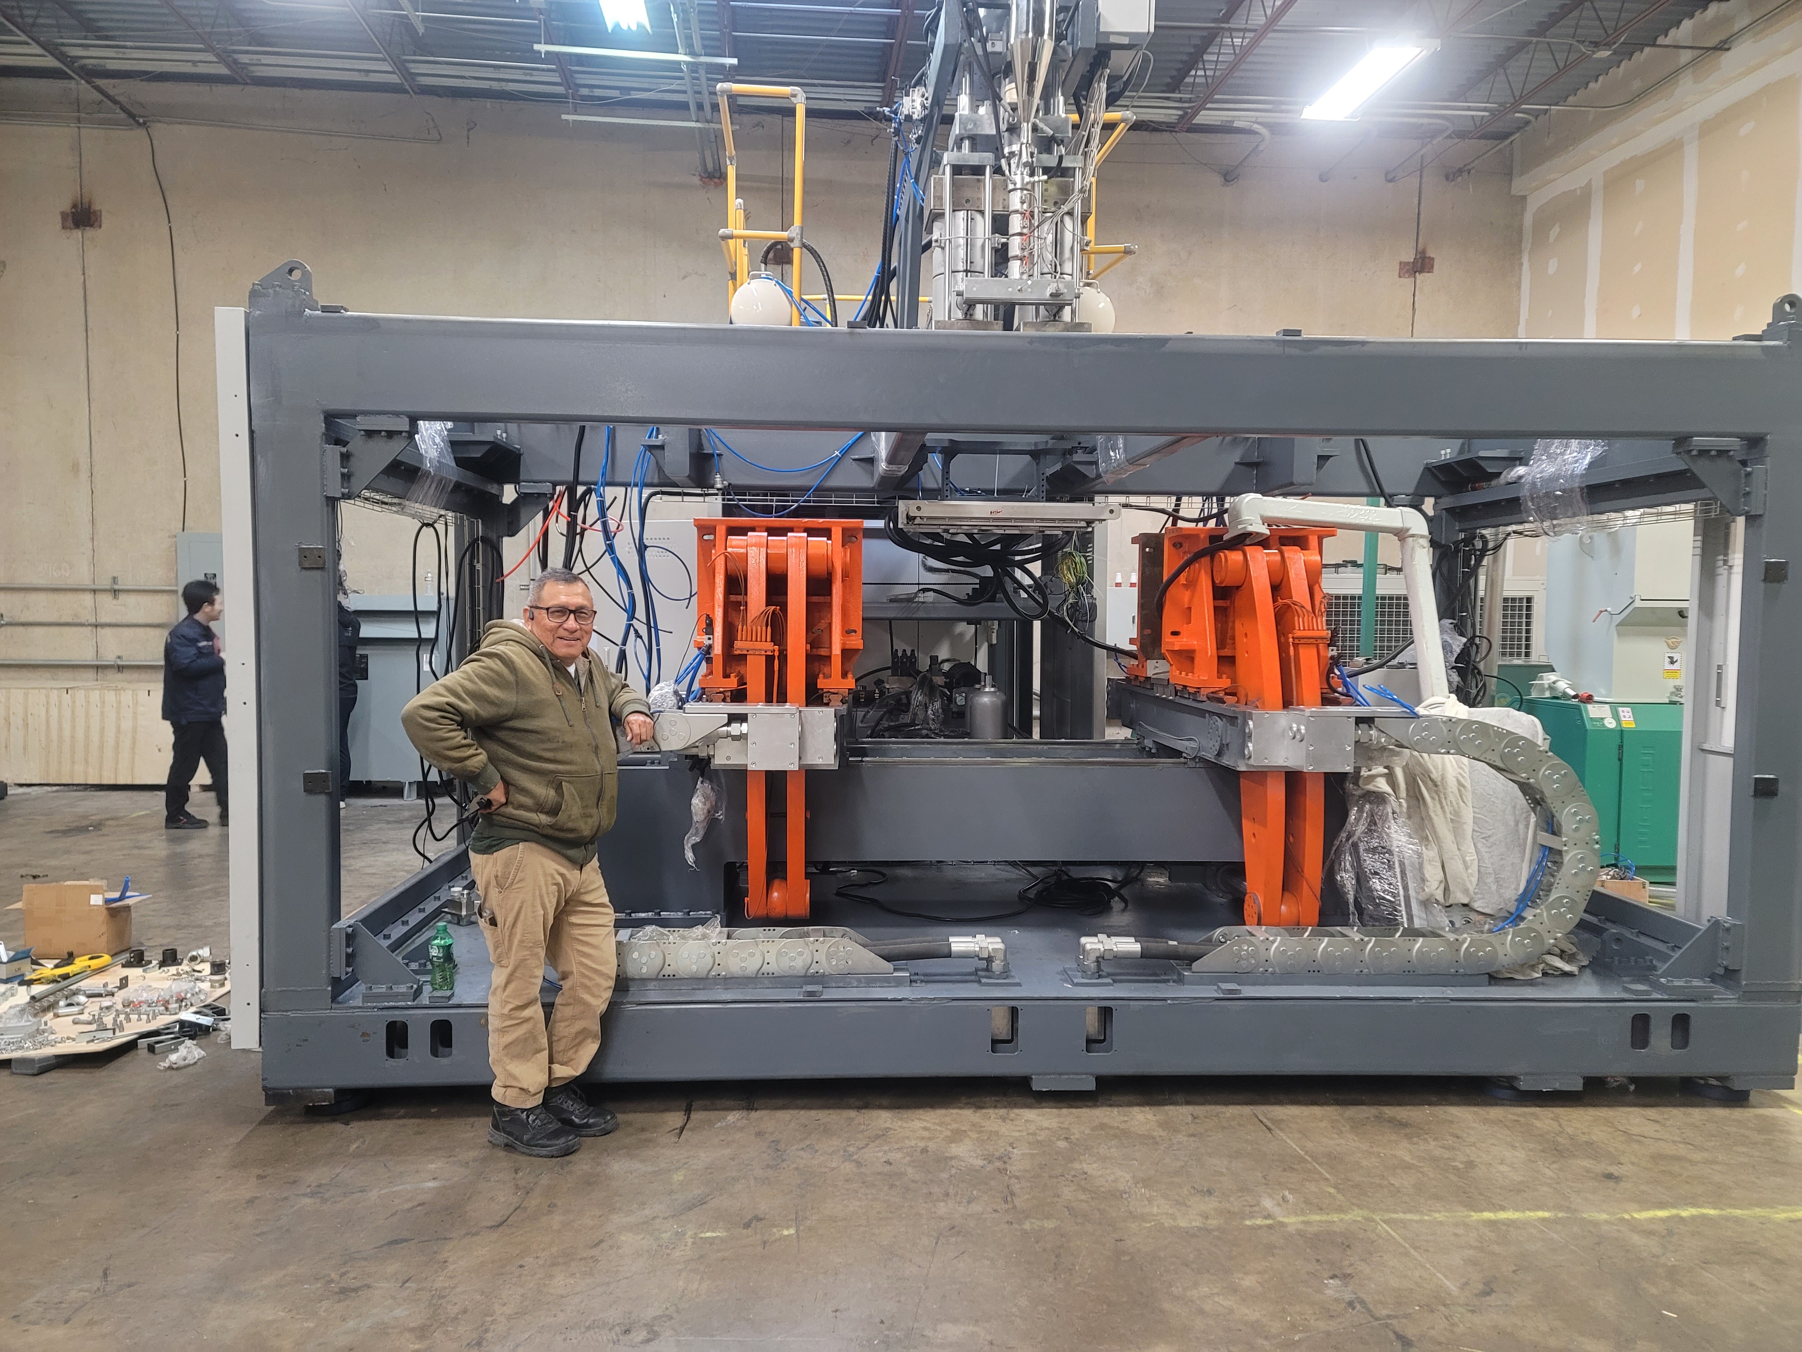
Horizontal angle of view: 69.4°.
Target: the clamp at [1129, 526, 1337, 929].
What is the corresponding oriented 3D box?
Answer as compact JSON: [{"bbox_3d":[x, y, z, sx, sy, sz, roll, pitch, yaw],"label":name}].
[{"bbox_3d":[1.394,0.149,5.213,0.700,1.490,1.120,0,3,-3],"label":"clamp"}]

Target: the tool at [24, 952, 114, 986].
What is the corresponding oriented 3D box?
[{"bbox_3d":[-3.328,1.179,5.201,0.100,0.060,0.330,3,4,37],"label":"tool"}]

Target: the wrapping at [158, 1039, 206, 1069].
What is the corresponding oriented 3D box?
[{"bbox_3d":[-2.464,1.279,4.434,0.155,0.075,0.130,0,3,-3],"label":"wrapping"}]

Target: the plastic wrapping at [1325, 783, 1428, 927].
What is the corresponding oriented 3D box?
[{"bbox_3d":[1.792,0.675,4.890,0.370,0.560,0.280,0,3,-3],"label":"plastic wrapping"}]

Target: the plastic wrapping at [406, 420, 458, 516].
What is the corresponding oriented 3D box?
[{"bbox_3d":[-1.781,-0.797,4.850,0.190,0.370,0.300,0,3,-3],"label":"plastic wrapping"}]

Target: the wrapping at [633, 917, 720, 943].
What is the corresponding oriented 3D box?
[{"bbox_3d":[-0.734,0.818,4.258,0.300,0.085,0.150,0,3,-3],"label":"wrapping"}]

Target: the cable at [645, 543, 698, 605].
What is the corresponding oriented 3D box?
[{"bbox_3d":[-0.957,-0.426,5.396,0.220,0.250,0.120,0,3,-3],"label":"cable"}]

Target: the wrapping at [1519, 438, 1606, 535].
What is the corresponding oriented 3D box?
[{"bbox_3d":[2.719,-0.785,5.297,0.220,0.430,0.480,0,3,-3],"label":"wrapping"}]

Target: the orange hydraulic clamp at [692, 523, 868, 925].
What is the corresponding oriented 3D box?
[{"bbox_3d":[-0.472,0.135,4.957,0.665,1.490,0.820,0,3,-3],"label":"orange hydraulic clamp"}]

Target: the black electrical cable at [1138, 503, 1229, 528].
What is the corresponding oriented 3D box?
[{"bbox_3d":[1.137,-0.645,5.231,0.370,0.100,0.120,0,3,-3],"label":"black electrical cable"}]

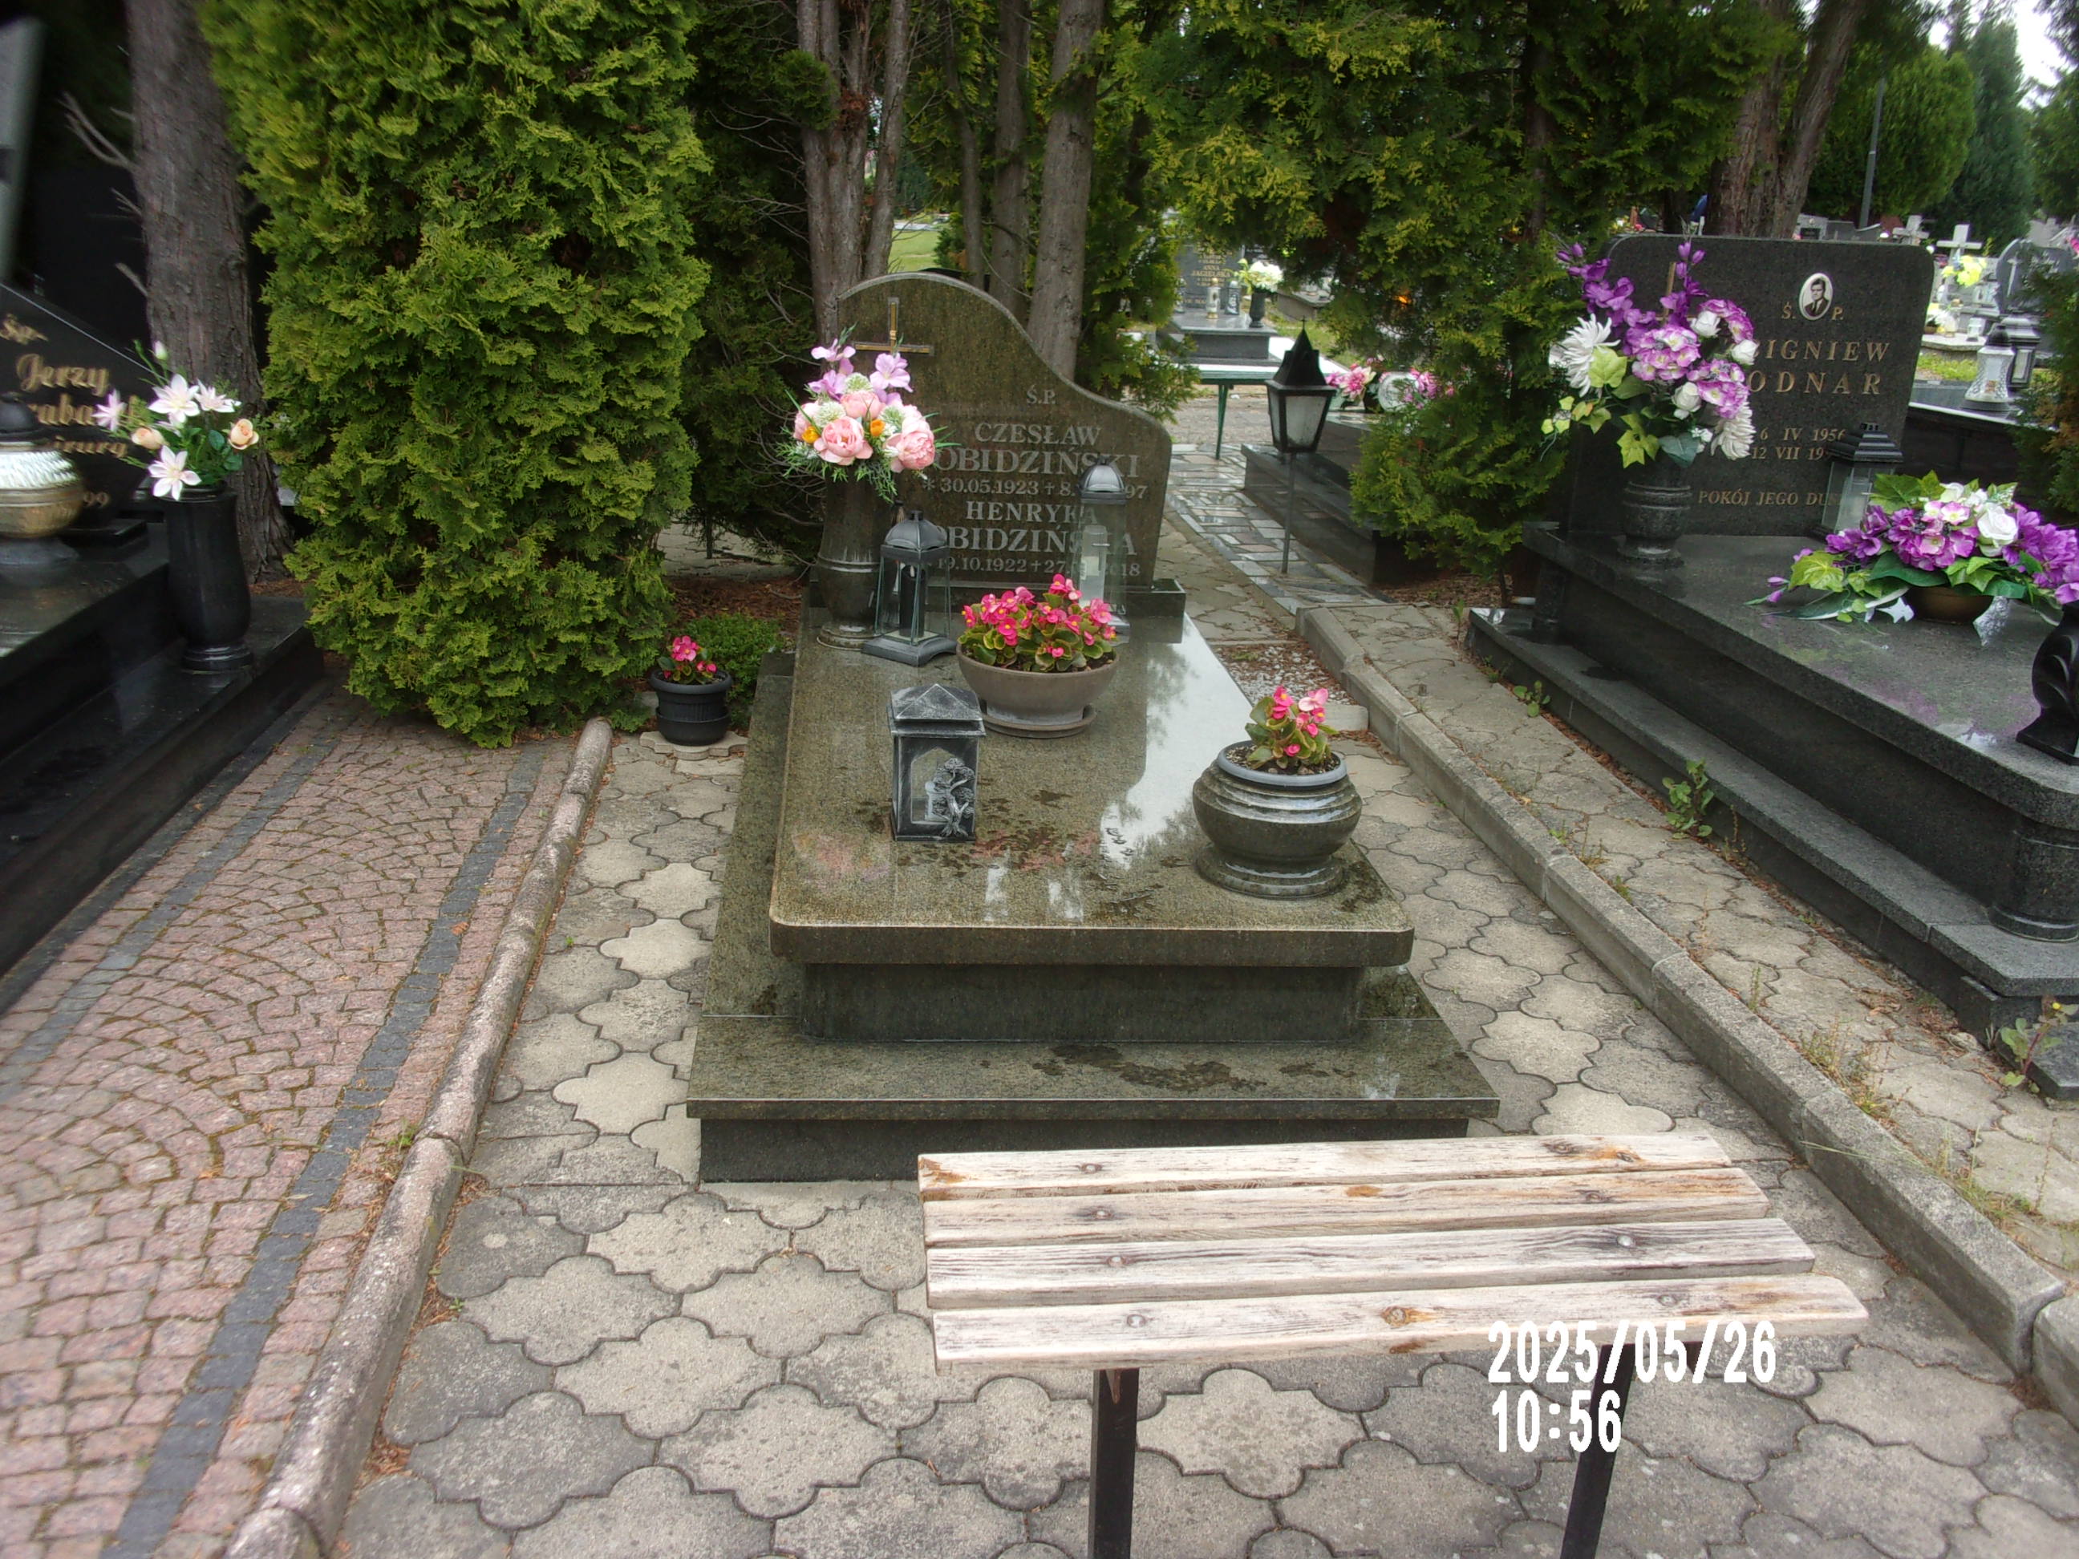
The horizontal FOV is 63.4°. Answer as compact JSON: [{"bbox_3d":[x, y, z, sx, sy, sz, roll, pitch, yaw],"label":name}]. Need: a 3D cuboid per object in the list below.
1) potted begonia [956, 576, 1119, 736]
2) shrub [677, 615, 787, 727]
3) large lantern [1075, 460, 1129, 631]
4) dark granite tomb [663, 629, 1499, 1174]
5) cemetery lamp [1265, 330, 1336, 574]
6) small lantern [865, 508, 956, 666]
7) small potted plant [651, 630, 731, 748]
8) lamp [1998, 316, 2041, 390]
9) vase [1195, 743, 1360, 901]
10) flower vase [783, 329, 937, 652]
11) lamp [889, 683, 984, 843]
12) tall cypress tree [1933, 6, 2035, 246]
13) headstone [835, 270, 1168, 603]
[{"bbox_3d":[0.004,-0.260,3.470,0.335,0.305,0.330,1,19,-7],"label":"potted begonia"},{"bbox_3d":[-0.873,-0.332,4.809,0.320,0.280,0.320,1,19,-7],"label":"shrub"},{"bbox_3d":[0.145,-0.574,4.058,0.159,0.405,0.159,1,20,-7],"label":"large lantern"},{"bbox_3d":[-0.022,0.044,3.453,1.180,0.360,2.242,1,20,-7],"label":"dark granite tomb"},{"bbox_3d":[1.000,-1.268,6.525,0.230,0.945,0.230,1,19,-7],"label":"cemetery lamp"},{"bbox_3d":[-0.280,-0.435,3.718,0.160,0.324,0.160,15,23,28],"label":"small lantern"},{"bbox_3d":[-0.909,-0.243,4.407,0.215,0.280,0.215,1,19,-7],"label":"small potted plant"},{"bbox_3d":[5.067,-2.210,8.700,0.170,0.370,0.170,1,19,-7],"label":"lamp"},{"bbox_3d":[0.380,0.058,2.695,0.271,0.183,0.271,1,20,-7],"label":"vase"},{"bbox_3d":[-0.424,-0.687,4.018,0.370,0.710,0.330,1,19,-7],"label":"flower vase"},{"bbox_3d":[-0.176,-0.039,2.895,0.155,0.258,0.155,1,19,-7],"label":"lamp"},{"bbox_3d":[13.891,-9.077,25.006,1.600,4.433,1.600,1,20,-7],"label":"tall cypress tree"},{"bbox_3d":[-0.091,-0.846,4.099,0.809,0.729,0.088,1,20,-7],"label":"headstone"}]

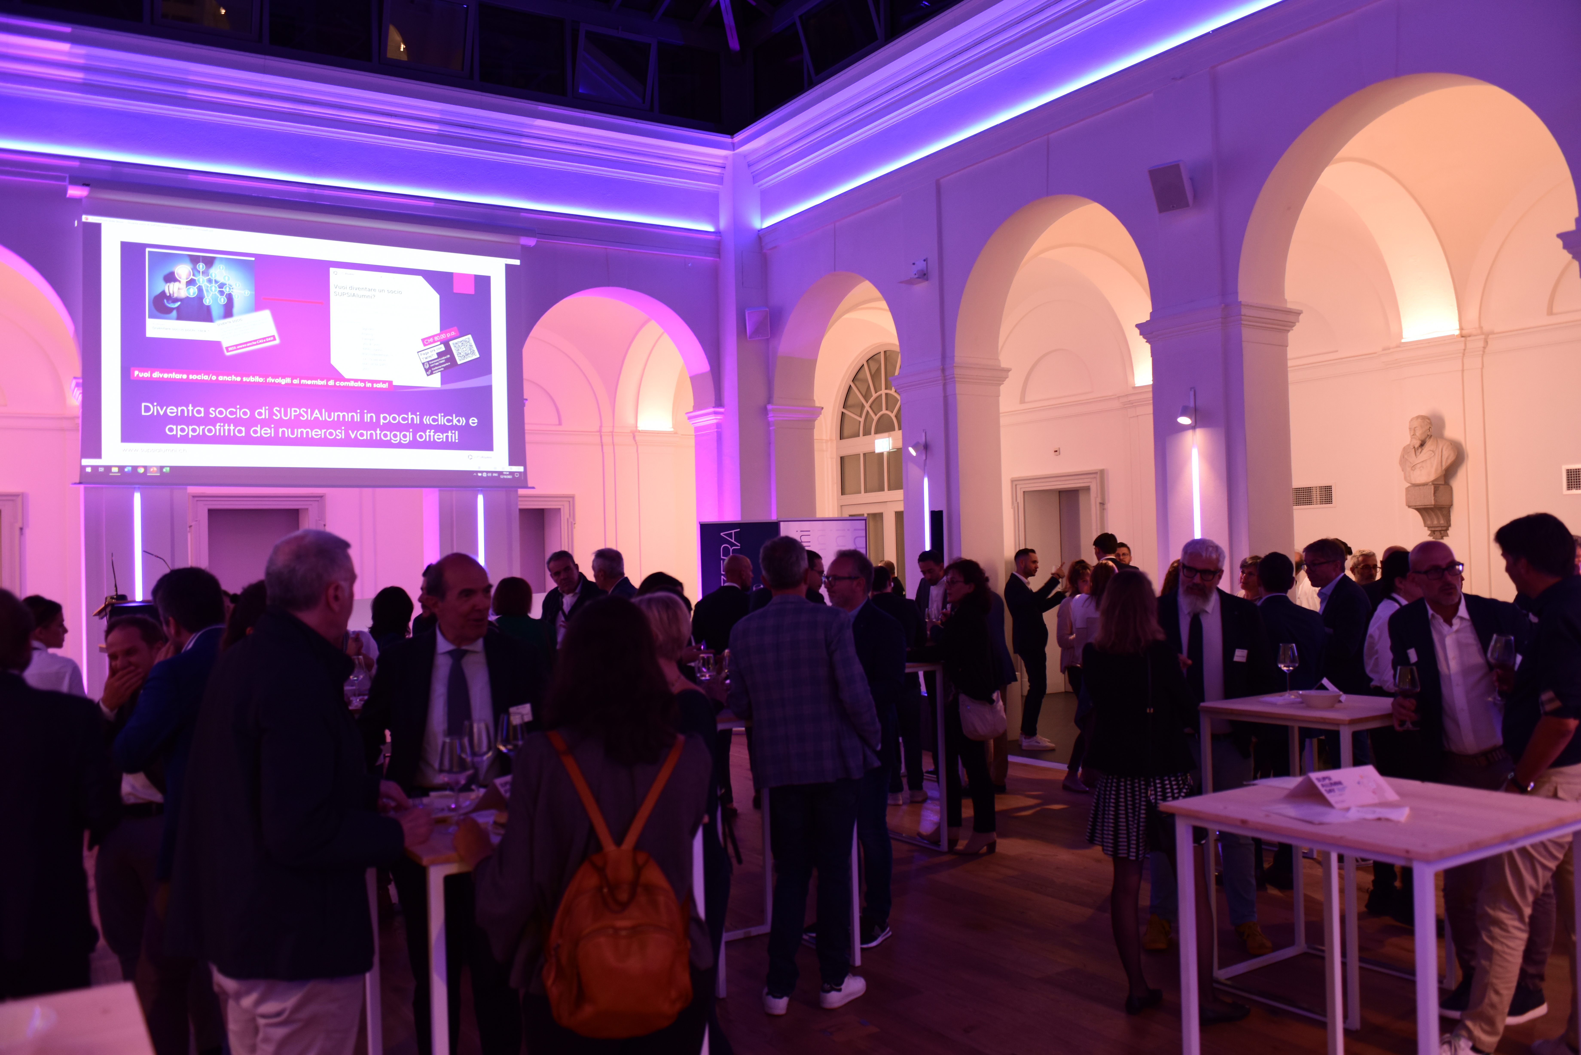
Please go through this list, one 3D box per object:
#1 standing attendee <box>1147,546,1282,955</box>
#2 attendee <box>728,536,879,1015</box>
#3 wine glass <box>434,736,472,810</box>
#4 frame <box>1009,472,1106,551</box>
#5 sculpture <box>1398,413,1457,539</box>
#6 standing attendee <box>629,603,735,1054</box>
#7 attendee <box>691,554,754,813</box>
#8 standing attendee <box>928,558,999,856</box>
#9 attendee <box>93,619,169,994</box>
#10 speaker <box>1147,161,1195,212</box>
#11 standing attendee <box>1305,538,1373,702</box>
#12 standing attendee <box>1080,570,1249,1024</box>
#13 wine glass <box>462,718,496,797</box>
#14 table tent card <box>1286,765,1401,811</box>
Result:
[{"bbox_3d":[1.840,0.919,5.350,0.570,1.755,0.400,-2,-1,29],"label":"standing attendee"},{"bbox_3d":[0.055,0.929,4.800,0.590,1.820,0.420,-2,-1,13],"label":"attendee"},{"bbox_3d":[-0.812,0.620,2.984,0.086,0.218,0.086,-1,-1,0],"label":"wine glass"},{"bbox_3d":[2.892,0.648,13.058,0.200,2.410,1.351,-1,-1,-33],"label":"frame"},{"bbox_3d":[5.152,-0.399,9.924,0.380,0.980,0.500,-1,-2,-34],"label":"sculpture"},{"bbox_3d":[-0.404,1.028,4.170,0.380,1.630,0.460,-2,-1,22],"label":"standing attendee"},{"bbox_3d":[-0.421,1.039,8.300,0.500,1.730,0.380,-2,-1,25],"label":"attendee"},{"bbox_3d":[0.997,1.028,7.188,0.500,1.669,0.480,-1,-1,-3],"label":"standing attendee"},{"bbox_3d":[-2.168,1.078,4.100,0.550,1.590,0.480,-2,-1,23],"label":"attendee"},{"bbox_3d":[2.619,-2.333,8.381,0.221,0.299,0.190,-3,26,43],"label":"speaker"},{"bbox_3d":[2.917,0.922,6.520,0.370,1.720,0.490,-1,-1,-10],"label":"standing attendee"},{"bbox_3d":[1.379,0.976,4.600,0.540,1.645,0.420,-2,-1,36],"label":"standing attendee"},{"bbox_3d":[-0.843,0.628,3.309,0.086,0.218,0.086,-1,-1,0],"label":"wine glass"},{"bbox_3d":[1.370,0.638,3.060,0.216,0.074,0.156,-1,-1,-24],"label":"table tent card"}]

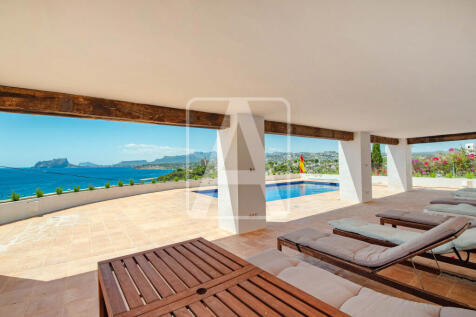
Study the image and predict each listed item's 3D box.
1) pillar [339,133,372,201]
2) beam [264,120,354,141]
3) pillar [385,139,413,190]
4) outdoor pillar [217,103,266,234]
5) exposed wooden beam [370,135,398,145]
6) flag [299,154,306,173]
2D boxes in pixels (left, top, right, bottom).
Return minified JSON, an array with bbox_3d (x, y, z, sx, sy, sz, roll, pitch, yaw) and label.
[{"bbox_3d":[4.238,0.290,7.199,0.696,2.414,0.786,0,-1,-33],"label":"pillar"},{"bbox_3d":[2.202,-0.753,5.916,4.407,0.282,0.254,0,-2,-34],"label":"beam"},{"bbox_3d":[7.618,0.275,9.408,0.679,2.414,0.772,0,-1,-33],"label":"pillar"},{"bbox_3d":[0.078,0.316,4.453,0.750,2.420,0.760,0,-2,-36],"label":"outdoor pillar"},{"bbox_3d":[5.917,-0.781,8.321,3.349,0.272,0.272,0,-1,-33],"label":"exposed wooden beam"},{"bbox_3d":[5.074,0.393,15.600,0.600,1.400,0.250,-1,-1,18],"label":"flag"}]

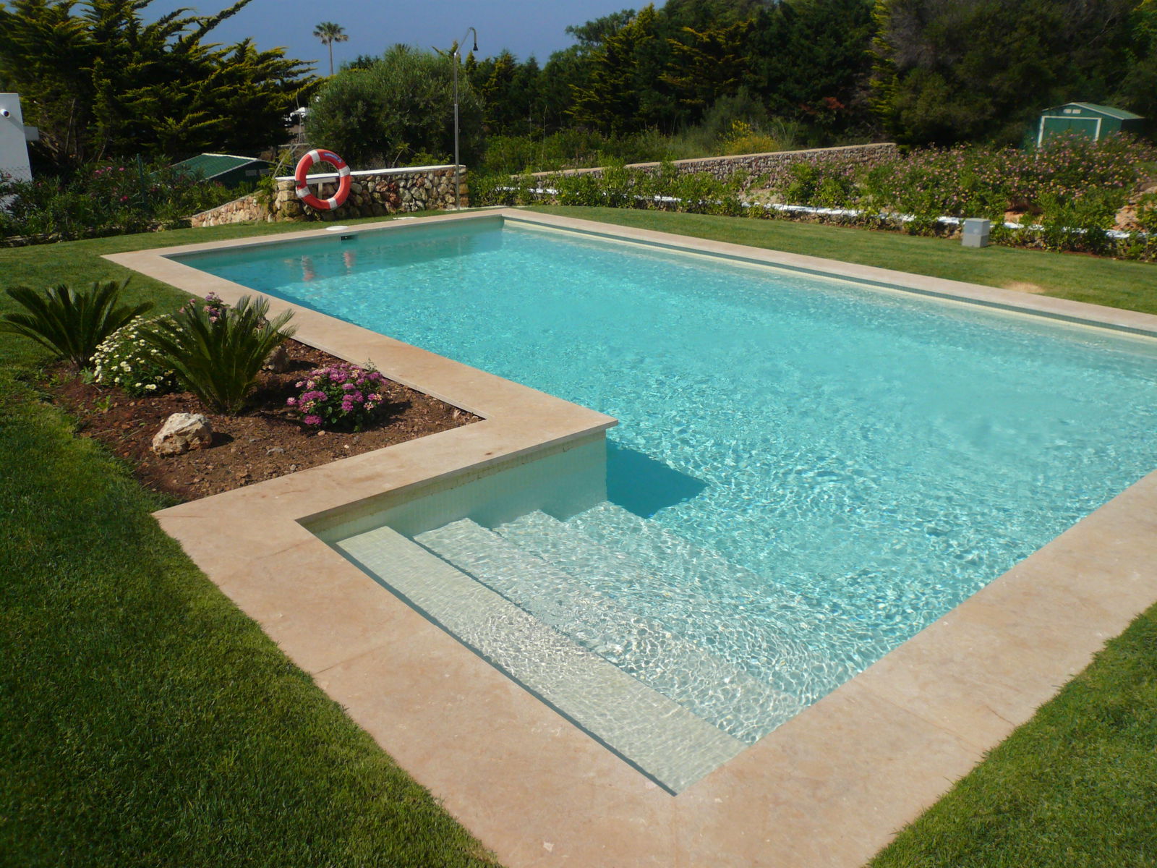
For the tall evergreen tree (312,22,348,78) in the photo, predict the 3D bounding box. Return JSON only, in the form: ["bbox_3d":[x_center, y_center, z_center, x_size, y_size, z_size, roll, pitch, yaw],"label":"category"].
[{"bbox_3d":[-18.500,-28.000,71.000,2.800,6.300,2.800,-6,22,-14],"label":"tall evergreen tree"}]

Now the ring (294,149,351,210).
[{"bbox_3d":[-3.000,-2.985,10.980,0.710,0.710,0.110,-17,27,-38],"label":"ring"}]

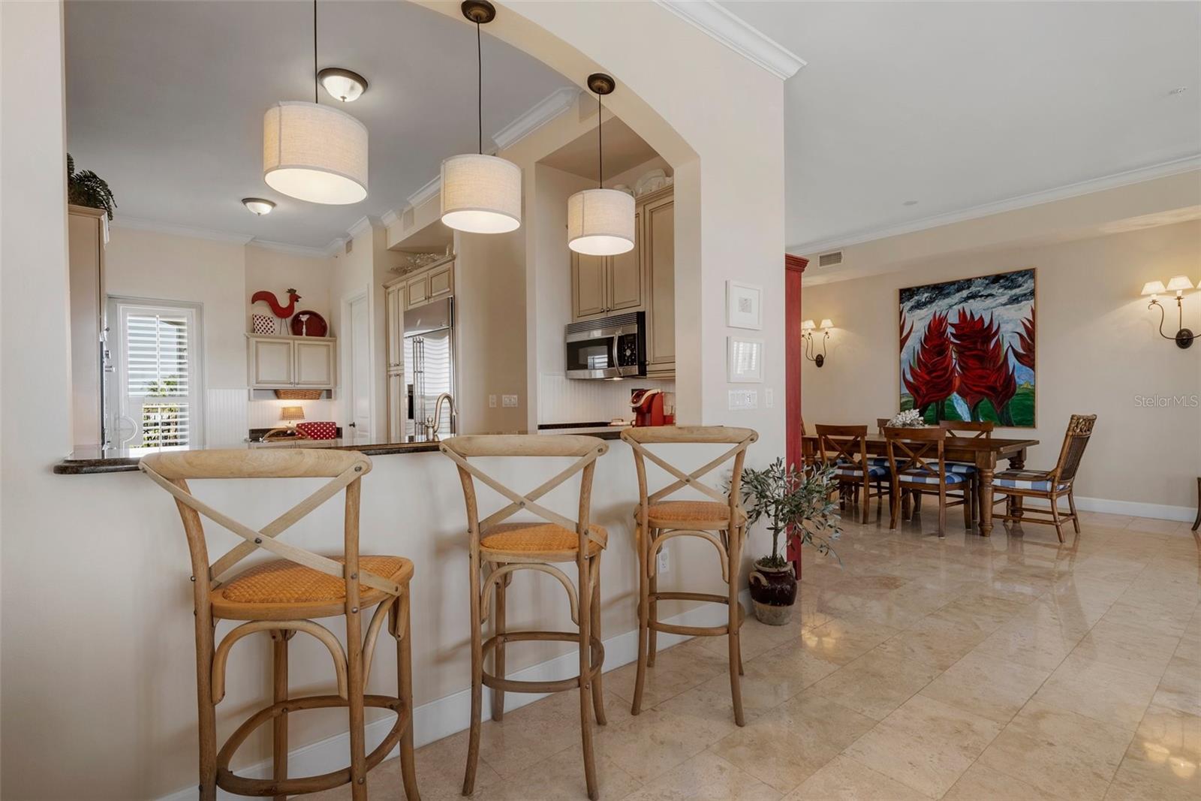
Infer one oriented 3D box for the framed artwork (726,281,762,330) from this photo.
[{"bbox_3d":[0.802,-0.523,2.970,0.275,0.252,0.030,-1,1,-37],"label":"framed artwork"}]

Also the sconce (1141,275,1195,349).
[{"bbox_3d":[5.393,-0.808,4.931,0.320,0.659,0.540,-1,1,-41],"label":"sconce"}]

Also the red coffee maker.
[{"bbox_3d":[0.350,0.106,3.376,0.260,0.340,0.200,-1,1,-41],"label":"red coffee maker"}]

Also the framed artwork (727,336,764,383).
[{"bbox_3d":[0.806,-0.222,2.966,0.290,0.247,0.025,-1,1,-37],"label":"framed artwork"}]

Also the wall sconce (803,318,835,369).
[{"bbox_3d":[3.039,-0.799,7.592,0.320,0.659,0.540,-1,1,-41],"label":"wall sconce"}]

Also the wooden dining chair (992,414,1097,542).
[{"bbox_3d":[3.826,0.637,4.663,0.530,1.035,0.660,-1,1,-39],"label":"wooden dining chair"}]

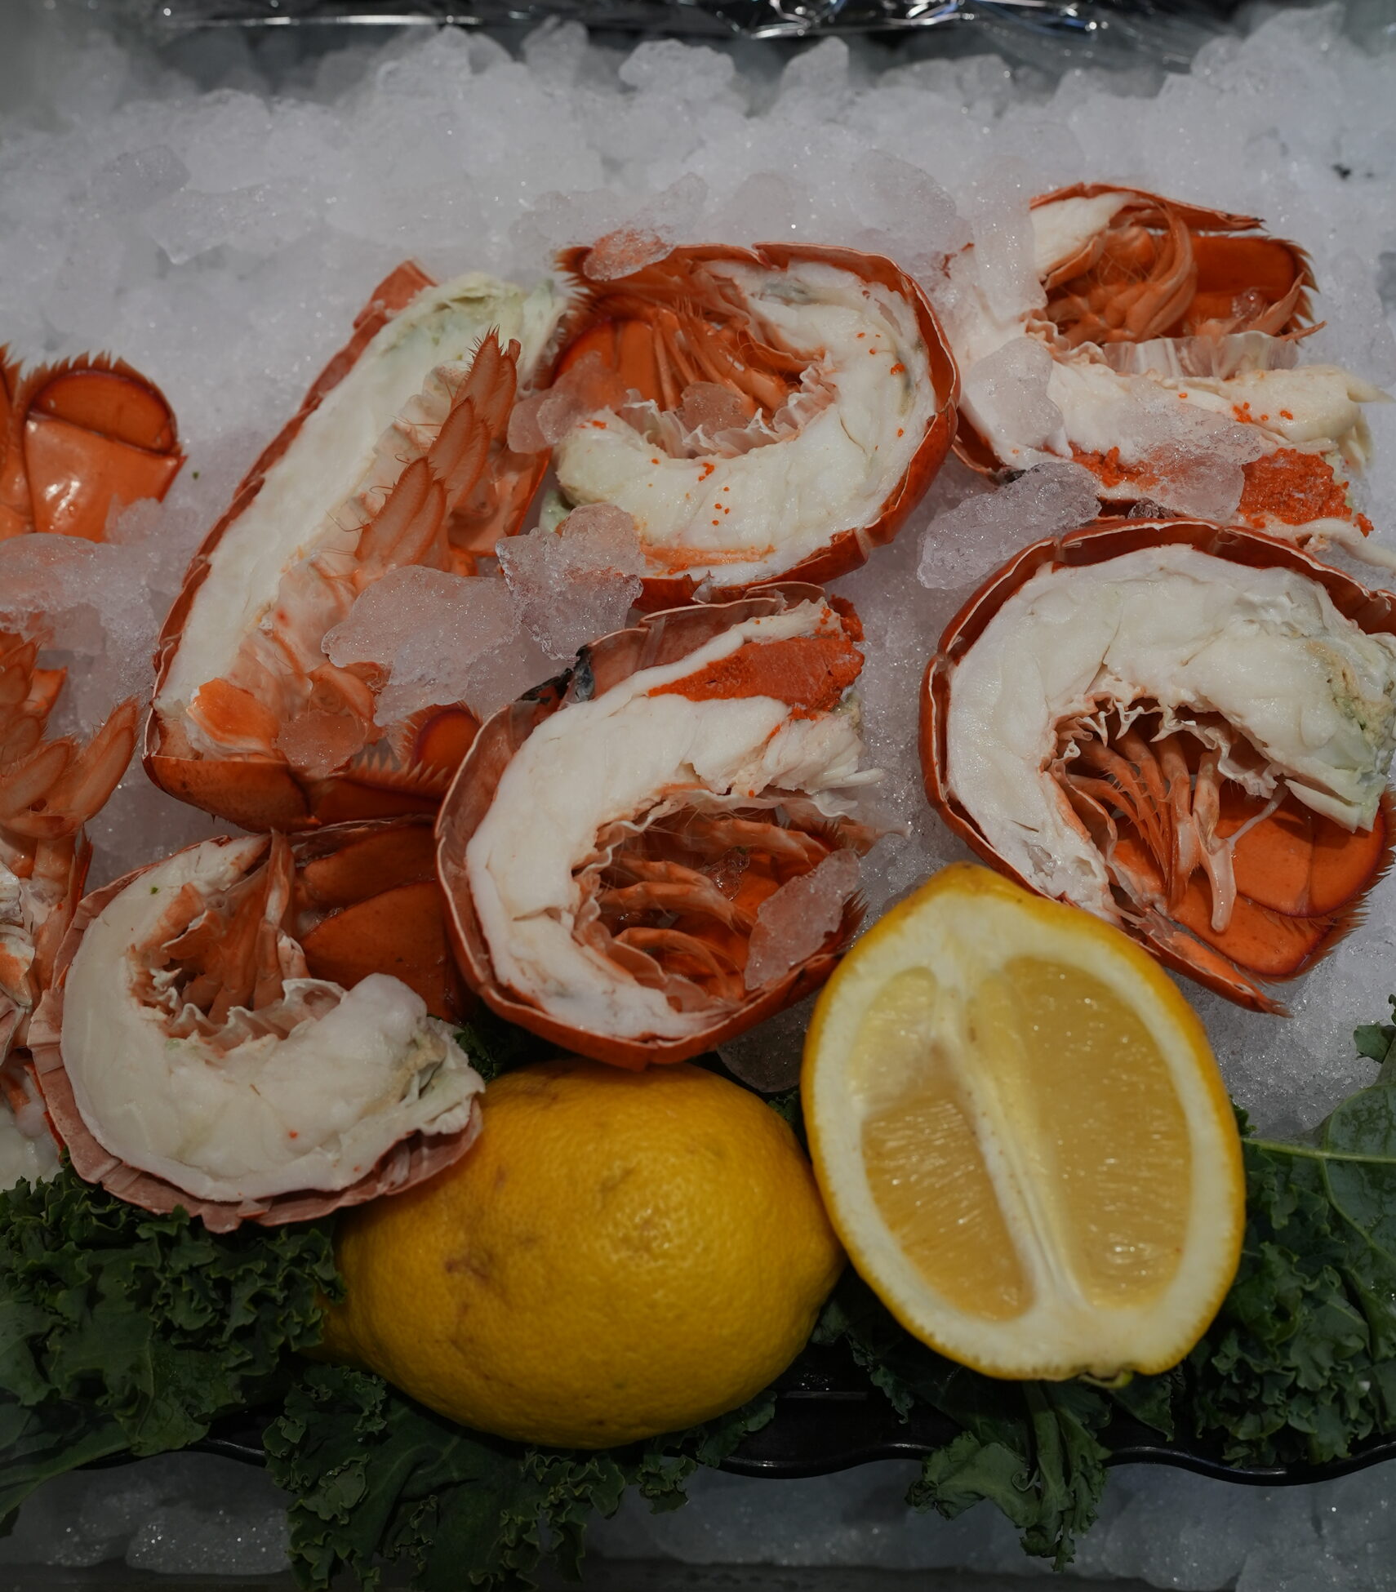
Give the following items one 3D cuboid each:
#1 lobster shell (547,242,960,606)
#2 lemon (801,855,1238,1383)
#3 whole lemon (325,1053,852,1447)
[{"bbox_3d":[0.011,-0.078,0.455,0.091,0.034,0.090,1,64,-1],"label":"lobster shell"},{"bbox_3d":[0.056,0.056,0.344,0.066,0.036,0.085,-19,78,10],"label":"lemon"},{"bbox_3d":[-0.019,0.079,0.350,0.089,0.065,0.065,-9,46,0],"label":"whole lemon"}]

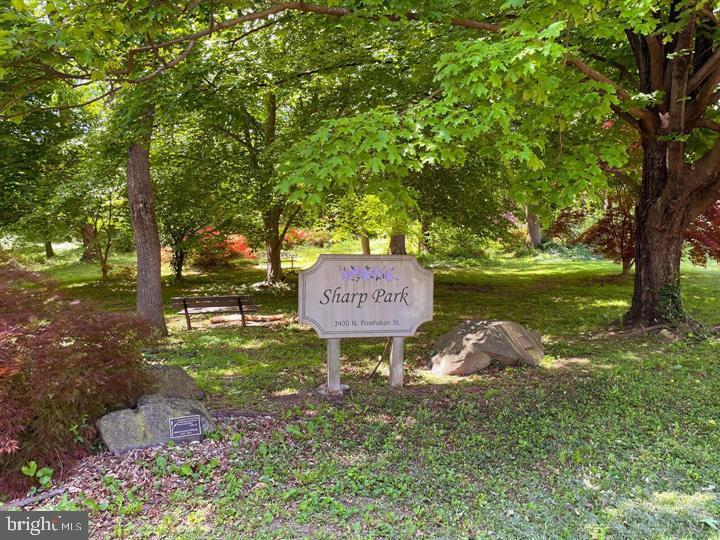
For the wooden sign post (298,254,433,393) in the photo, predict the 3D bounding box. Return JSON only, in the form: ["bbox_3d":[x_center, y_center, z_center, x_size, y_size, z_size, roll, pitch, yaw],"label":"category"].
[{"bbox_3d":[0.073,0.590,6.050,1.510,1.510,0.190,0,0,-11],"label":"wooden sign post"}]

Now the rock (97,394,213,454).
[{"bbox_3d":[-1.637,1.160,4.330,0.840,0.360,0.480,0,0,-25],"label":"rock"}]

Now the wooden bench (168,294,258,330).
[{"bbox_3d":[-3.264,0.950,12.300,1.830,0.780,0.620,0,0,2],"label":"wooden bench"}]

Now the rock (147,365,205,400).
[{"bbox_3d":[-1.897,1.150,5.500,0.660,0.390,0.500,0,0,-18],"label":"rock"}]

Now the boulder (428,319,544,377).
[{"bbox_3d":[1.750,1.030,7.600,1.360,0.620,0.900,0,0,-20],"label":"boulder"}]

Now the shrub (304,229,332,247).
[{"bbox_3d":[-3.070,-2.450,40.000,2.100,1.400,1.700,0,0,0],"label":"shrub"}]

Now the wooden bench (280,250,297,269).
[{"bbox_3d":[-3.992,-0.530,27.500,1.700,0.830,0.620,0,0,0],"label":"wooden bench"}]

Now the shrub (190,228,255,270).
[{"bbox_3d":[-6.356,-0.820,25.000,2.800,1.950,2.100,0,0,0],"label":"shrub"}]

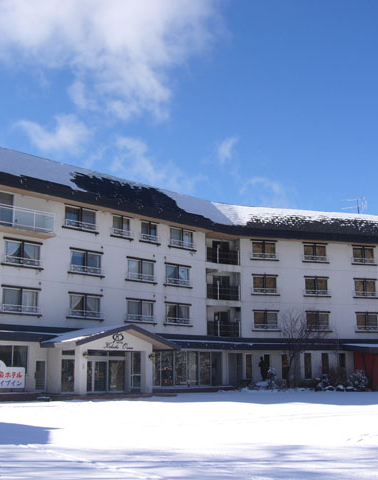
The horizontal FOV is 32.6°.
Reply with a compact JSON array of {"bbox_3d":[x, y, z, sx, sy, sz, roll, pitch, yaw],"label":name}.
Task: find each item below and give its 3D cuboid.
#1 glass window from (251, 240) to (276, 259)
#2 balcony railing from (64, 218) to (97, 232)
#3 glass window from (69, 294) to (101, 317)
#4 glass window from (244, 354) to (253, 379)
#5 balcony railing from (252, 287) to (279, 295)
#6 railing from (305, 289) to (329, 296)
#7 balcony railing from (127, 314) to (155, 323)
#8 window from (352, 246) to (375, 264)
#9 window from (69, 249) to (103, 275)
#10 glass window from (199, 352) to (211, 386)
[{"bbox_3d":[5.976,0.812,51.381,2.050,1.383,0.200,3,-12,-15],"label":"glass window"},{"bbox_3d":[-6.711,-0.860,40.838,2.578,0.503,0.200,11,-16,-42],"label":"balcony railing"},{"bbox_3d":[-6.386,4.148,40.219,2.441,1.458,0.200,11,-16,-42],"label":"glass window"},{"bbox_3d":[4.876,10.332,52.767,0.620,1.950,0.120,3,-12,-15],"label":"glass window"},{"bbox_3d":[6.066,4.016,50.617,2.309,0.505,0.200,3,-12,-15],"label":"balcony railing"},{"bbox_3d":[11.005,4.592,55.547,2.390,0.530,0.200,3,-12,-15],"label":"railing"},{"bbox_3d":[-3.098,5.222,43.019,2.544,0.457,0.200,11,-16,-42],"label":"balcony railing"},{"bbox_3d":[15.703,1.395,58.233,2.320,1.650,0.220,3,-12,-16],"label":"window"},{"bbox_3d":[-7.159,1.539,45.150,2.690,1.493,0.150,11,-16,-44],"label":"window"},{"bbox_3d":[1.312,10.245,51.447,1.371,2.612,0.120,11,-16,-44],"label":"glass window"}]

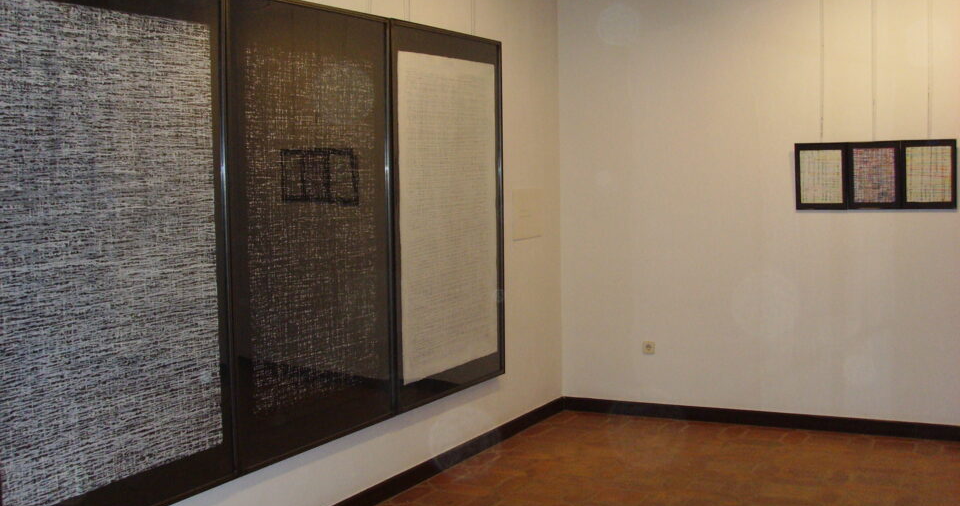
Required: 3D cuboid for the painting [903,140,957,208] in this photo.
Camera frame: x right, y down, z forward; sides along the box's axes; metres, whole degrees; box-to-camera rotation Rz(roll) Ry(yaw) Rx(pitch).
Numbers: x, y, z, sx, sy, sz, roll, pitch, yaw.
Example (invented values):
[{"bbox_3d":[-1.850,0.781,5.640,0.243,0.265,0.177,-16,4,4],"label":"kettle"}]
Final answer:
[{"bbox_3d":[2.458,-0.429,5.915,0.287,0.383,0.025,1,5,27],"label":"painting"}]

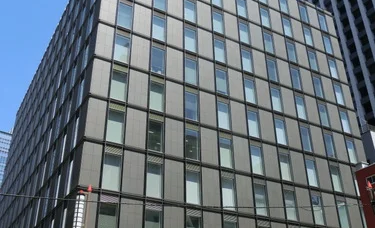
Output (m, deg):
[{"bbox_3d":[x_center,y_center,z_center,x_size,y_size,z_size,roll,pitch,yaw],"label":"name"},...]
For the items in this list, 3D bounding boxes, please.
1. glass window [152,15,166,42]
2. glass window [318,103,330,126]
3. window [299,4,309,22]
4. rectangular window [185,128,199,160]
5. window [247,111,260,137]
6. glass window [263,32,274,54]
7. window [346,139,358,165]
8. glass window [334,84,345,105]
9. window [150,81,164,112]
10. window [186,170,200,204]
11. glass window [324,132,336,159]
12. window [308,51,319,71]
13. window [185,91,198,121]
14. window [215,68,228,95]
[{"bbox_3d":[-2.823,-8.332,41.138,1.320,2.900,0.150,15,-33,-26],"label":"glass window"},{"bbox_3d":[15.911,0.239,48.749,1.370,2.850,0.150,15,-33,-26],"label":"glass window"},{"bbox_3d":[15.603,-13.271,55.743,1.280,2.860,0.150,15,-33,-26],"label":"window"},{"bbox_3d":[0.427,2.723,37.455,1.380,2.800,0.180,15,-33,-26],"label":"rectangular window"},{"bbox_3d":[6.468,1.061,41.076,1.382,2.800,0.150,15,-33,-26],"label":"window"},{"bbox_3d":[9.560,-8.237,49.419,1.320,2.900,0.150,15,-33,-26],"label":"glass window"},{"bbox_3d":[19.231,4.412,49.078,1.380,2.840,0.180,15,-33,-26],"label":"window"},{"bbox_3d":[18.505,-2.211,50.969,1.382,2.800,0.150,15,-33,-26],"label":"glass window"},{"bbox_3d":[-2.681,-1.585,37.398,1.300,2.850,0.150,15,-33,-26],"label":"window"},{"bbox_3d":[0.488,6.067,34.234,1.382,2.800,0.150,15,-33,-26],"label":"window"},{"bbox_3d":[15.894,3.610,46.986,1.320,2.900,0.150,15,-33,-26],"label":"glass window"},{"bbox_3d":[15.439,-6.358,51.289,1.382,2.800,0.150,15,-33,-26],"label":"window"},{"bbox_3d":[0.392,-0.774,38.997,1.300,2.850,0.150,15,-33,-26],"label":"window"},{"bbox_3d":[3.468,-3.132,41.872,1.280,2.860,0.150,15,-33,-26],"label":"window"}]

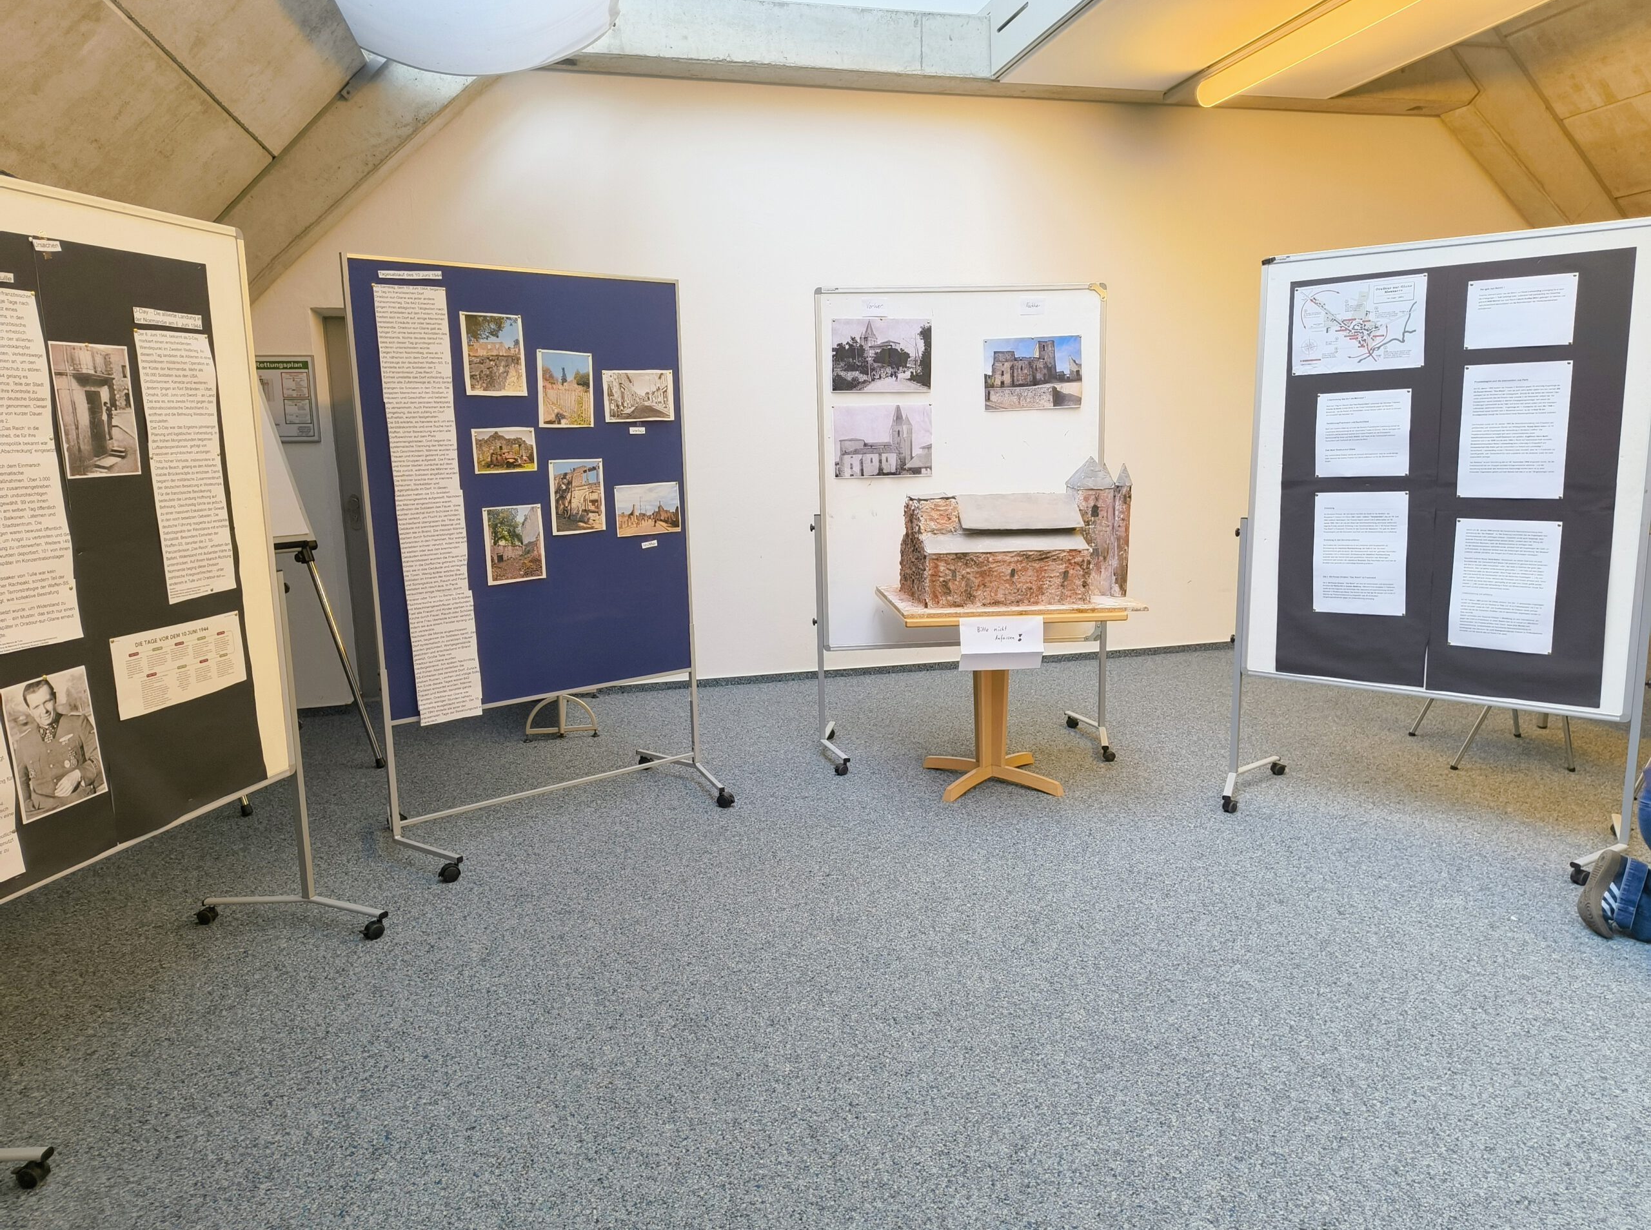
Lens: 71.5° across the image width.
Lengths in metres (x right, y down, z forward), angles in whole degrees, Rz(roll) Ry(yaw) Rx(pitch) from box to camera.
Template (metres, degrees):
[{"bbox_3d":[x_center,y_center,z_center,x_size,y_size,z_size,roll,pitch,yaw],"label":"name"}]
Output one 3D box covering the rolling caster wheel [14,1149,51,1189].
[{"bbox_3d":[-1.541,1.083,2.235,0.056,0.062,0.050,5,11,32],"label":"rolling caster wheel"}]

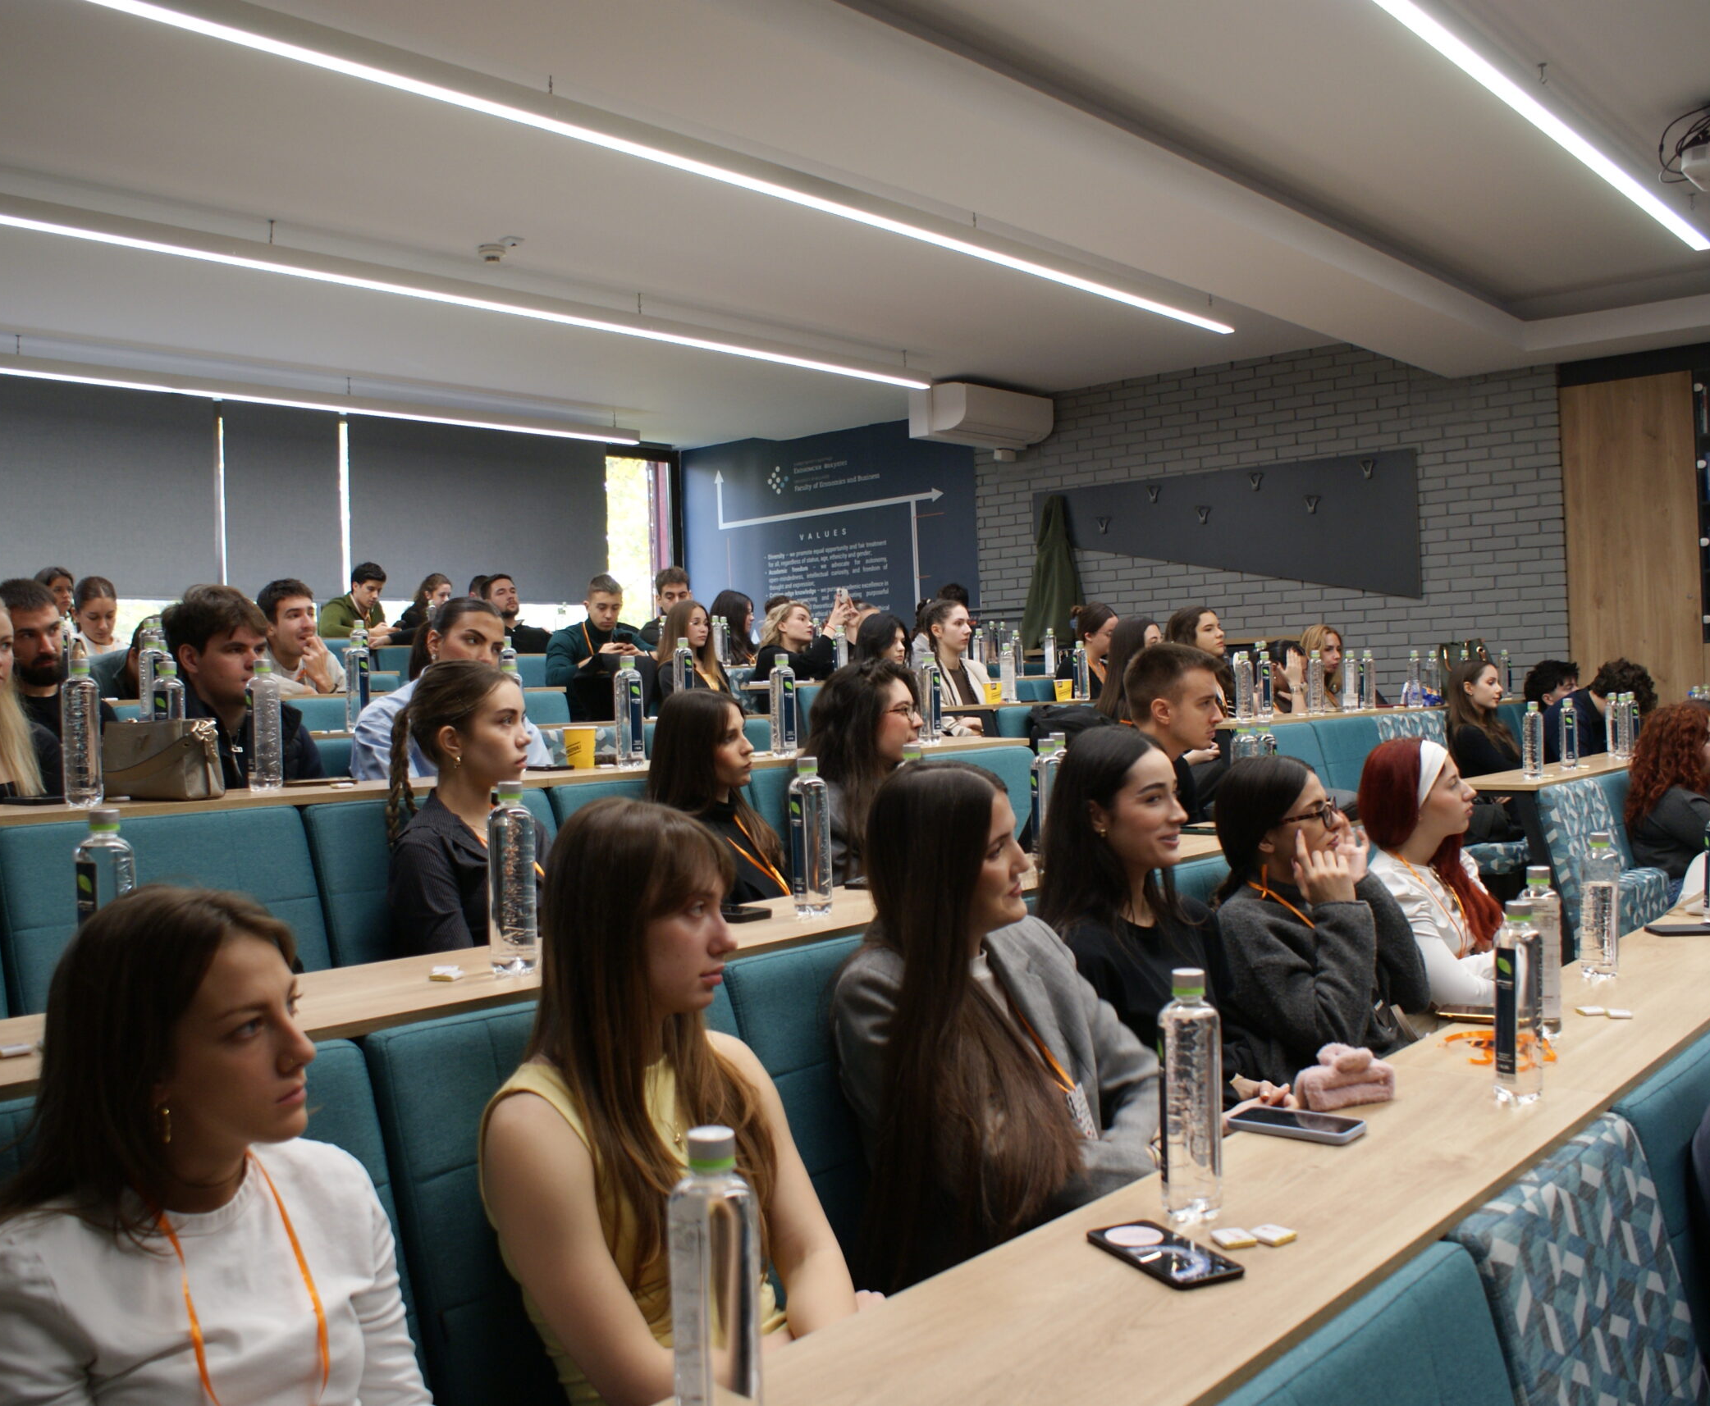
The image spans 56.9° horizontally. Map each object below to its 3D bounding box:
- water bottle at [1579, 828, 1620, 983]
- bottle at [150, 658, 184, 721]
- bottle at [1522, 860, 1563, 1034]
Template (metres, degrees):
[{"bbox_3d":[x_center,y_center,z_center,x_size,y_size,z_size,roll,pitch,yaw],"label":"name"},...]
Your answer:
[{"bbox_3d":[1.229,0.332,2.591,0.060,0.234,0.060,-1,1,41],"label":"water bottle"},{"bbox_3d":[-1.243,0.043,2.861,0.060,0.234,0.060,-1,1,41],"label":"bottle"},{"bbox_3d":[1.060,0.382,2.430,0.064,0.255,0.064,-2,-1,-40],"label":"bottle"}]

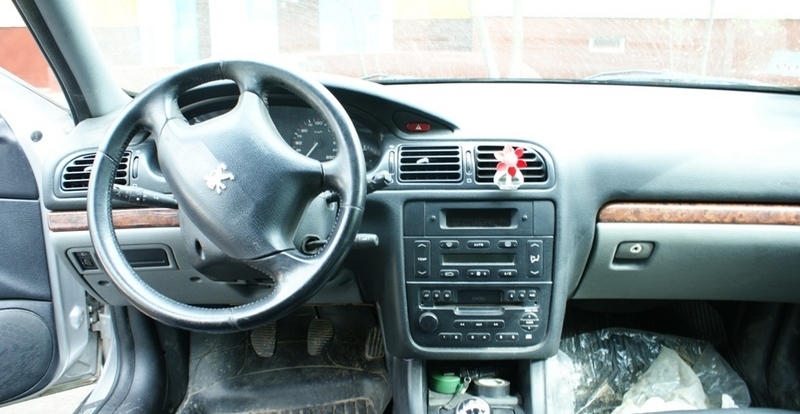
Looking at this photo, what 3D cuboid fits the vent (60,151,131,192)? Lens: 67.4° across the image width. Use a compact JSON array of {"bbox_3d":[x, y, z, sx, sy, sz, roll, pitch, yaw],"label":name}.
[{"bbox_3d":[-0.484,-0.057,0.955,0.109,0.060,0.030,-1,4,0],"label":"vent"}]

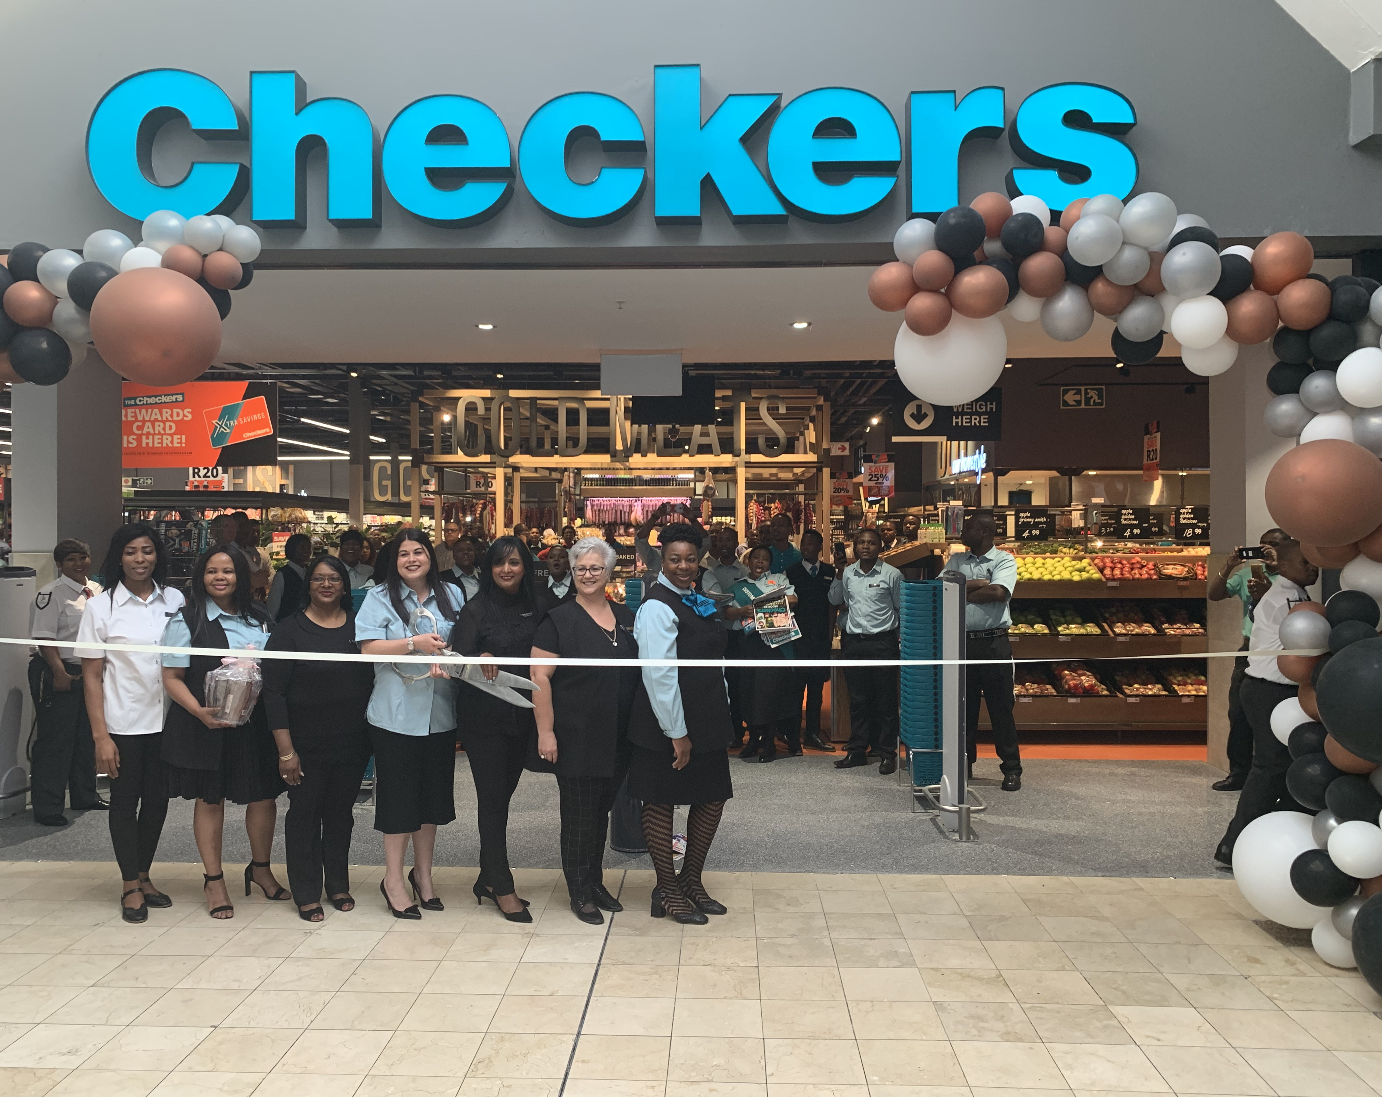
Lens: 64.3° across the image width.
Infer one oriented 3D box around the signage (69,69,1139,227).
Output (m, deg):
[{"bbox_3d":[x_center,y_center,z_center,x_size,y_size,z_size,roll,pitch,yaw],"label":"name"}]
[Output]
[{"bbox_3d":[-0.388,-1.800,4.936,4.680,0.675,0.130,0,1,2],"label":"signage"}]

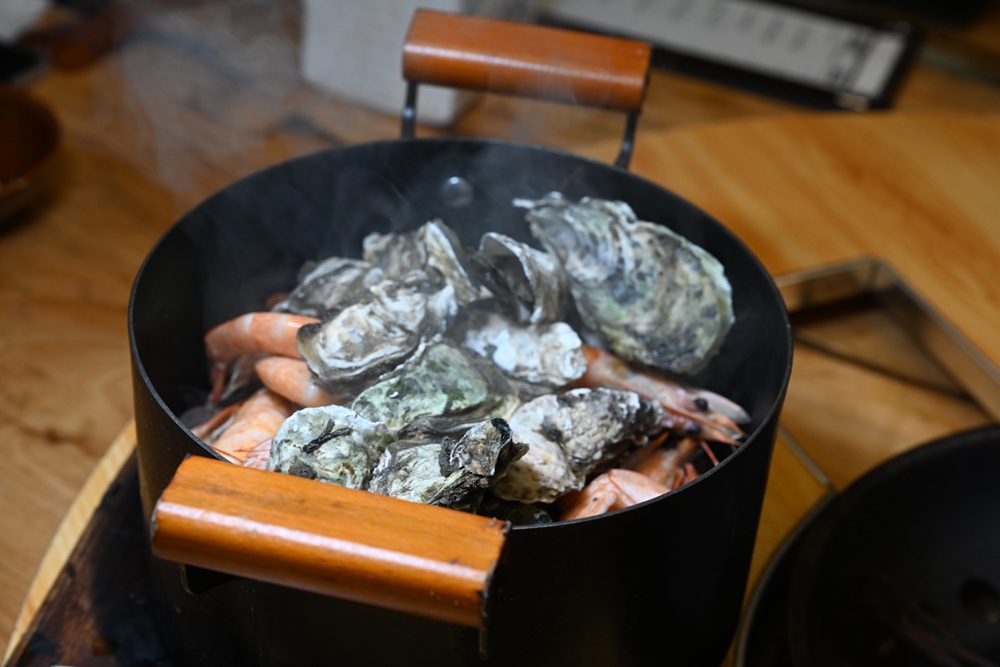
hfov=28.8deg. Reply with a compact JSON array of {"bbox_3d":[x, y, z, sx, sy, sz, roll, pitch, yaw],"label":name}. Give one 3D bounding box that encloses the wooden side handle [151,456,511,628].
[{"bbox_3d":[-0.050,0.061,0.575,0.100,0.021,0.033,11,30,8],"label":"wooden side handle"}]

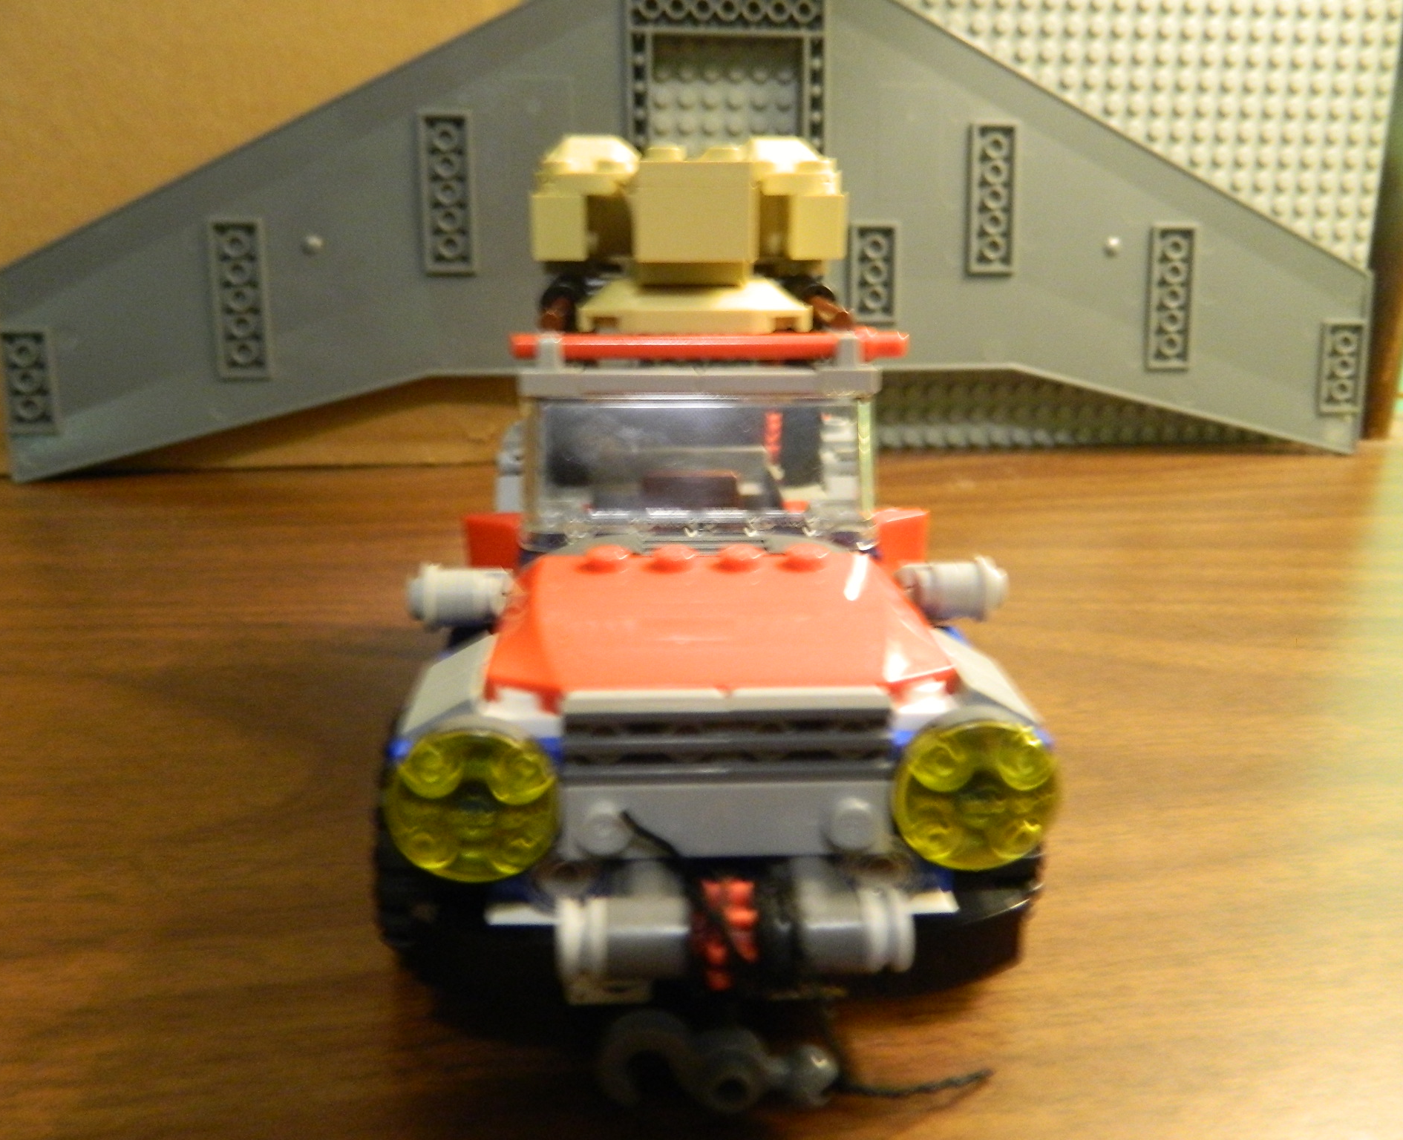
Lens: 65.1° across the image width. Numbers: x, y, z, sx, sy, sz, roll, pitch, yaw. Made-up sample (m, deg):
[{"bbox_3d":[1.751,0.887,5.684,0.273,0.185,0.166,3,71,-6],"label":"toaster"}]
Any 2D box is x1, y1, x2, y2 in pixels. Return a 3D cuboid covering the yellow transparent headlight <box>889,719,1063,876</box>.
[{"bbox_3d":[0.027,0.022,0.106,0.016,0.016,0.005,-1,24,-3],"label":"yellow transparent headlight"}]

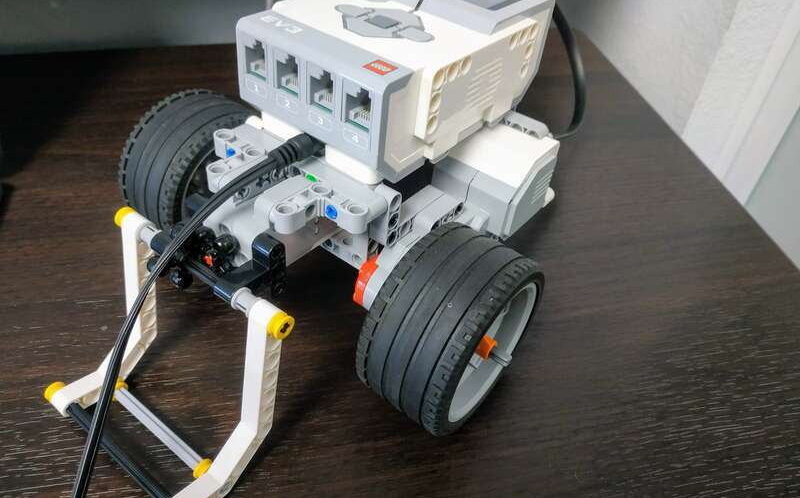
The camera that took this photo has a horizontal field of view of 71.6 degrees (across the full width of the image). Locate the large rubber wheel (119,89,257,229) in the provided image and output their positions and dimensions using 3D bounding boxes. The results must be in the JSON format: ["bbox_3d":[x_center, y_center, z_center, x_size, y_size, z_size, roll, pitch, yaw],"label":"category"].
[{"bbox_3d":[-0.087,-0.034,0.254,0.036,0.069,0.069,30,51,25],"label":"large rubber wheel"}]

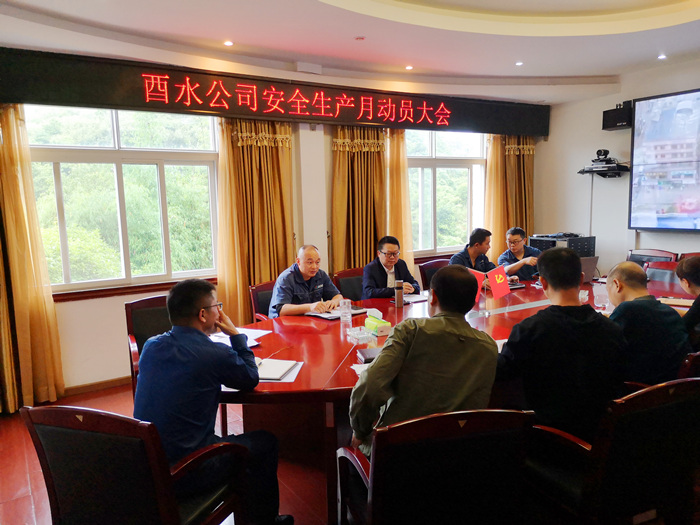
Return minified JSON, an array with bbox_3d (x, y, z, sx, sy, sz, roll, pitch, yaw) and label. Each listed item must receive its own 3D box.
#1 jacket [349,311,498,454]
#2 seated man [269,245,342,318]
[{"bbox_3d":[0.278,0.520,2.083,0.560,0.620,0.480,-3,7,-12],"label":"jacket"},{"bbox_3d":[-0.245,0.488,4.212,0.550,1.250,0.760,-7,9,-38],"label":"seated man"}]

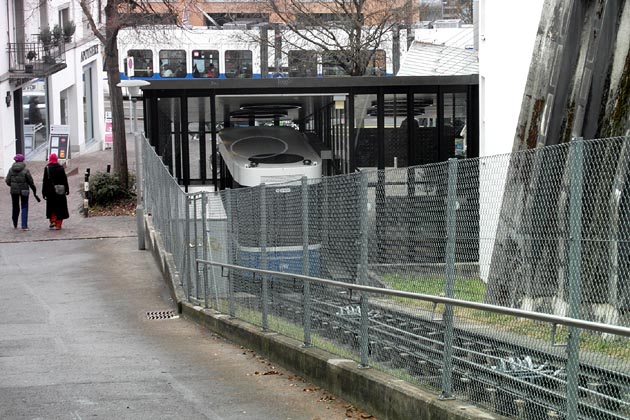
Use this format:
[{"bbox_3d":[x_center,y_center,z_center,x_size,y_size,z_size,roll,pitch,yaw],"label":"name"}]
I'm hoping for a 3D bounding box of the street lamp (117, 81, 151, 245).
[{"bbox_3d":[-3.578,-0.888,36.861,0.686,3.460,0.686,-2,11,0],"label":"street lamp"}]

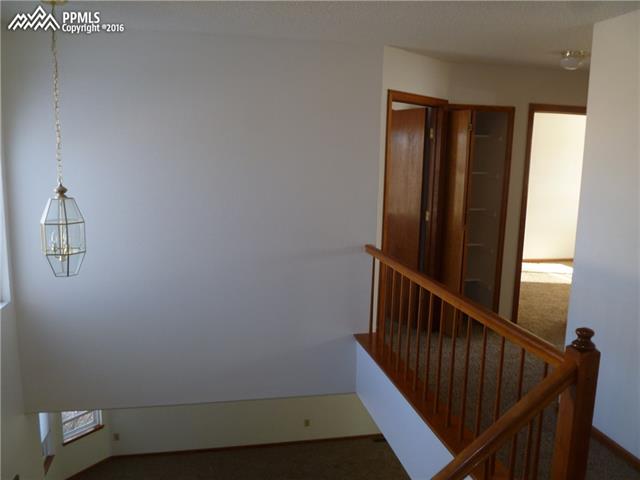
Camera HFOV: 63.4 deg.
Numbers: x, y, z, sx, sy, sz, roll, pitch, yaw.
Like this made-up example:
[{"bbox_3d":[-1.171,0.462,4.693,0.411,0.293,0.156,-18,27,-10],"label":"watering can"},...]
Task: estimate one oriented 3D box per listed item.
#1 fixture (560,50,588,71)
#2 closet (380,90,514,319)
[{"bbox_3d":[2.004,-1.416,4.119,0.215,0.145,0.215,0,8,-11],"label":"fixture"},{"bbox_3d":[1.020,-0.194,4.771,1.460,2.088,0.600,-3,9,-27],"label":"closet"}]

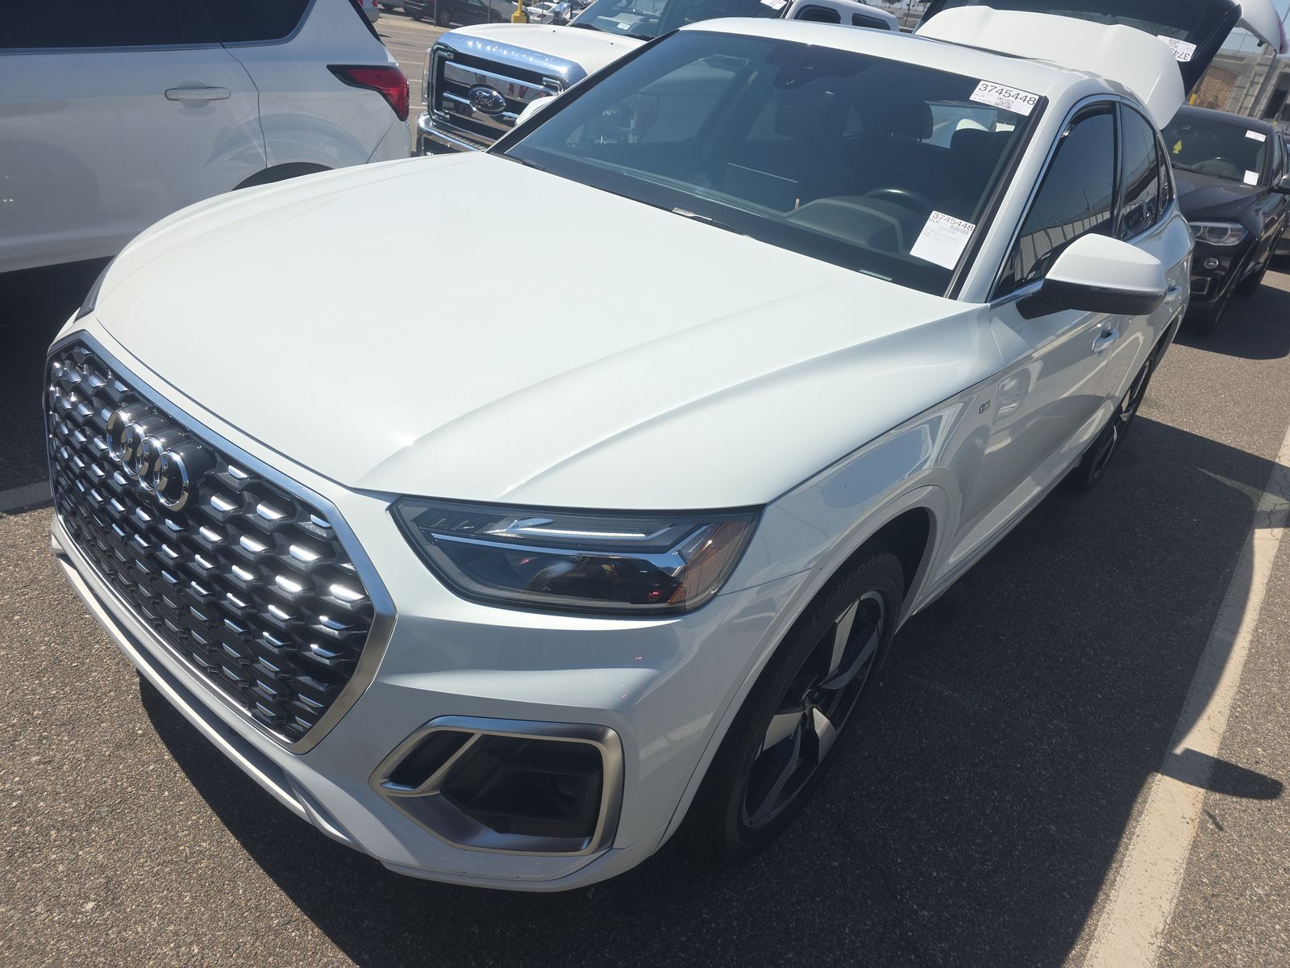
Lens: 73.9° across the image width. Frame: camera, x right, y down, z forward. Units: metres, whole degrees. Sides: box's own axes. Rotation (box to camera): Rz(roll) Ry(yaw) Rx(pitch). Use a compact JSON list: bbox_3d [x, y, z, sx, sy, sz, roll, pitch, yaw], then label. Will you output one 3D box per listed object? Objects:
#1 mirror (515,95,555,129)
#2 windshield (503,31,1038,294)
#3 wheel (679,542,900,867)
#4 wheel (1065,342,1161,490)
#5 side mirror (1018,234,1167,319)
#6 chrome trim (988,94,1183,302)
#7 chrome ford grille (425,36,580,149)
[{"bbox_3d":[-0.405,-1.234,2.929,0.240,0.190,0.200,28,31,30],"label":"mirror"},{"bbox_3d":[0.295,-0.955,2.320,1.480,0.114,0.925,28,62,30],"label":"windshield"},{"bbox_3d":[0.277,0.407,1.789,0.250,0.735,0.735,28,31,30],"label":"wheel"},{"bbox_3d":[2.039,-0.329,3.869,0.250,0.735,0.735,28,31,30],"label":"wheel"},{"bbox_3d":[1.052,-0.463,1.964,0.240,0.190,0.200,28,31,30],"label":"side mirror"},{"bbox_3d":[1.497,-0.933,2.697,0.250,0.500,2.400,28,31,30],"label":"chrome trim"},{"bbox_3d":[-0.785,-2.141,4.779,1.240,0.480,0.250,30,33,33],"label":"chrome ford grille"}]

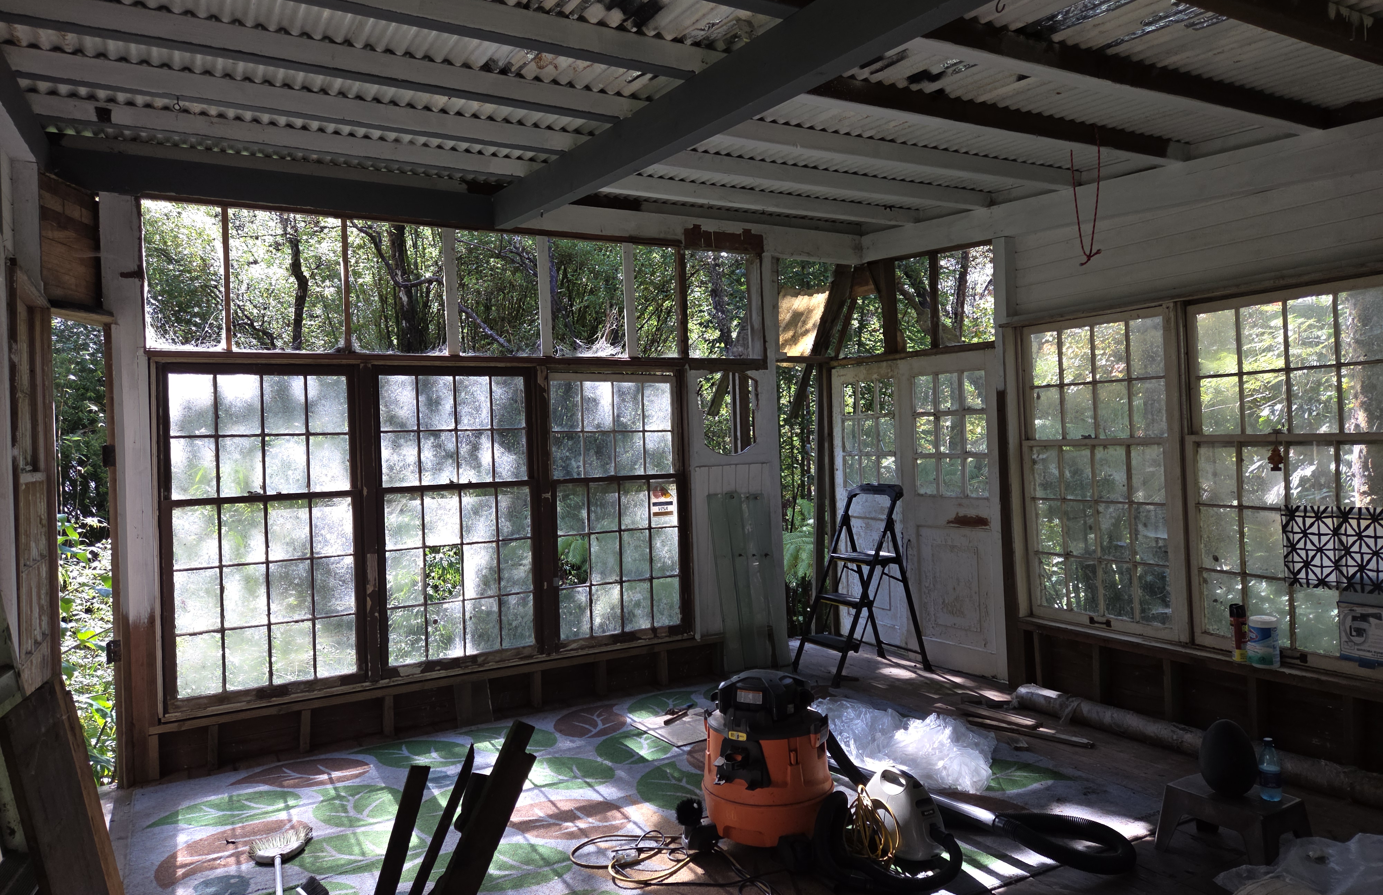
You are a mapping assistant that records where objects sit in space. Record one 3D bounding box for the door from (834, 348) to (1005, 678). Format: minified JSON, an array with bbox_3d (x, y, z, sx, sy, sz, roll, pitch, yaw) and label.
[{"bbox_3d":[1.464,0.407,6.098,0.050,1.977,1.510,-2,0,-30],"label":"door"}]

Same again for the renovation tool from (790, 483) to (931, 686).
[{"bbox_3d":[1.052,0.827,5.776,0.730,1.168,0.490,-2,0,-25],"label":"renovation tool"}]

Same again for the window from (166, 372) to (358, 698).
[{"bbox_3d":[-2.104,0.409,4.555,0.818,1.545,0.070,-2,0,-30],"label":"window"}]

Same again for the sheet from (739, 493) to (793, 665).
[{"bbox_3d":[0.481,0.873,6.003,0.220,1.168,0.020,-7,-2,-30],"label":"sheet"}]

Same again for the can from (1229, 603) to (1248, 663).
[{"bbox_3d":[2.482,0.842,4.165,0.068,0.250,0.068,-2,0,19],"label":"can"}]

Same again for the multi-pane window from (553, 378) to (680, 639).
[{"bbox_3d":[-0.440,0.361,5.525,0.815,1.515,0.070,-2,0,-30],"label":"multi-pane window"}]

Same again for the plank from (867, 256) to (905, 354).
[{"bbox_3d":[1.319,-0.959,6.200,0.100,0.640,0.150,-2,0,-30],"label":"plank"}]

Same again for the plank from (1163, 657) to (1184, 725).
[{"bbox_3d":[2.425,1.217,4.623,0.090,0.306,0.042,-2,0,-30],"label":"plank"}]

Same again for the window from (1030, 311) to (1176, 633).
[{"bbox_3d":[2.167,0.135,4.936,0.070,1.579,0.842,-2,0,-30],"label":"window"}]

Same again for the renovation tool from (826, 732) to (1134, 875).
[{"bbox_3d":[0.997,1.289,3.617,0.420,0.300,1.400,-2,0,-44],"label":"renovation tool"}]

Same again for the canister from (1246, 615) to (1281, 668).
[{"bbox_3d":[2.533,0.861,4.067,0.137,0.210,0.137,-2,0,-30],"label":"canister"}]

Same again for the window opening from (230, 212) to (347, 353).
[{"bbox_3d":[-2.039,-0.831,4.678,0.551,0.691,0.070,-2,0,-30],"label":"window opening"}]

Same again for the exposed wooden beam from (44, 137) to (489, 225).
[{"bbox_3d":[-1.990,-1.287,4.629,2.035,0.185,0.090,-2,0,-30],"label":"exposed wooden beam"}]

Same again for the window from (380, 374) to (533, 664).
[{"bbox_3d":[-1.267,0.376,5.043,0.825,1.544,0.070,-2,0,-30],"label":"window"}]

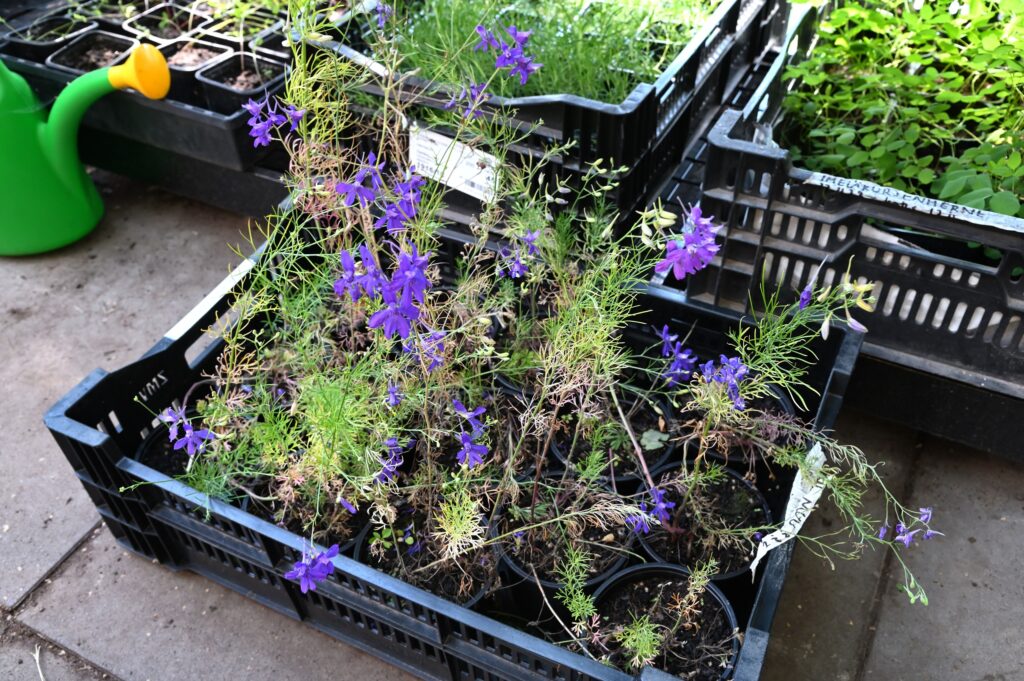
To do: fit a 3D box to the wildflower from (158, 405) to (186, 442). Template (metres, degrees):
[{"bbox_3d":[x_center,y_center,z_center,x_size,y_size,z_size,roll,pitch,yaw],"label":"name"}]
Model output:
[{"bbox_3d":[-0.299,0.073,0.800,0.027,0.027,0.025,28,52,28],"label":"wildflower"}]

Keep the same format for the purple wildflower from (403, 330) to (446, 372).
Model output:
[{"bbox_3d":[-0.071,0.009,0.740,0.036,0.034,0.031,-16,46,-14],"label":"purple wildflower"}]

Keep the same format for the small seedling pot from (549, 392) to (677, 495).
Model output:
[{"bbox_3d":[0.092,0.116,0.871,0.120,0.097,0.120,-1,44,1],"label":"small seedling pot"}]

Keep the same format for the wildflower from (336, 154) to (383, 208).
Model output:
[{"bbox_3d":[-0.117,-0.124,0.700,0.037,0.036,0.026,-8,43,-8],"label":"wildflower"}]

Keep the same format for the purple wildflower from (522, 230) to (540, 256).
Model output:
[{"bbox_3d":[0.018,-0.090,0.840,0.017,0.020,0.016,0,43,1],"label":"purple wildflower"}]

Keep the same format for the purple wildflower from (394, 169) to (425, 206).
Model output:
[{"bbox_3d":[-0.086,-0.128,0.760,0.026,0.030,0.025,-7,42,-5],"label":"purple wildflower"}]

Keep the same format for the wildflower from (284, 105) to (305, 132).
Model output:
[{"bbox_3d":[-0.225,-0.231,0.940,0.024,0.027,0.024,28,52,28],"label":"wildflower"}]

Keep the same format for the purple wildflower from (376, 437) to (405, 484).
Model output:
[{"bbox_3d":[-0.099,0.098,0.740,0.023,0.034,0.023,-9,43,-9],"label":"purple wildflower"}]

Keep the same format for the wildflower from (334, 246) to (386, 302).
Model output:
[{"bbox_3d":[-0.112,-0.049,0.670,0.038,0.036,0.025,-9,43,-9],"label":"wildflower"}]

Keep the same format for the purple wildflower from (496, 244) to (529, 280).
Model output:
[{"bbox_3d":[0.000,-0.071,0.815,0.028,0.027,0.025,-2,41,0],"label":"purple wildflower"}]

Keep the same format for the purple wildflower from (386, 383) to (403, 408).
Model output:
[{"bbox_3d":[-0.100,0.047,0.770,0.014,0.018,0.014,-8,43,-8],"label":"purple wildflower"}]

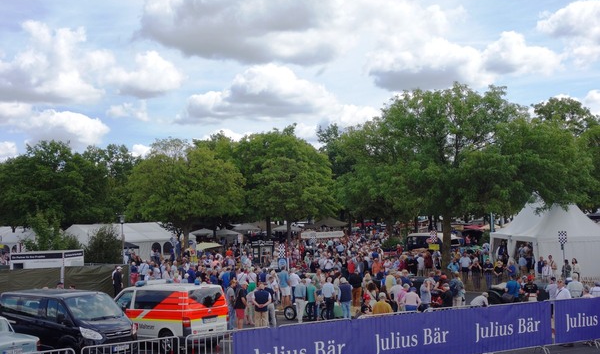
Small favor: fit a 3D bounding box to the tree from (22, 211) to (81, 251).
[{"bbox_3d":[-15.243,4.479,46.858,3.500,4.614,3.400,-1,-3,0],"label":"tree"}]

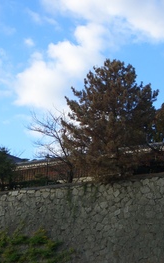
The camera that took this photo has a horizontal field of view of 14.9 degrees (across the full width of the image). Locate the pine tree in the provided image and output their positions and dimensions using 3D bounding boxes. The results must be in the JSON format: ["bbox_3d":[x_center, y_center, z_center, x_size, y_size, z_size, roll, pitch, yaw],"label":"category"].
[{"bbox_3d":[2.810,-1.070,64.000,9.700,13.000,9.300,0,-12,0],"label":"pine tree"}]

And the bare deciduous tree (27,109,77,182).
[{"bbox_3d":[-2.950,1.580,66.000,5.700,7.800,5.500,0,-12,0],"label":"bare deciduous tree"}]

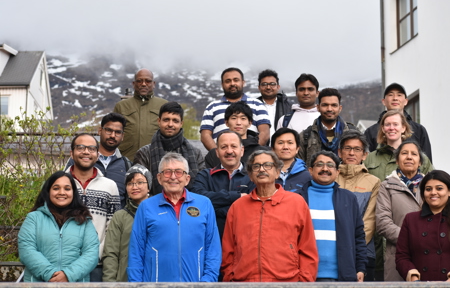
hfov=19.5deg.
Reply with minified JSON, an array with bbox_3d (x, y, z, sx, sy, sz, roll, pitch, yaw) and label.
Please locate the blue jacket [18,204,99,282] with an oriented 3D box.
[{"bbox_3d":[-0.953,0.673,7.538,0.470,0.680,0.320,0,-11,-2],"label":"blue jacket"}]

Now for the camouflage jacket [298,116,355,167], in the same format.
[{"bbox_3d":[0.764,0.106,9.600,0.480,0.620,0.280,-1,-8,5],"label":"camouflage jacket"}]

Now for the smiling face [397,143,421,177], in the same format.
[{"bbox_3d":[1.139,0.096,8.150,0.155,0.215,0.185,-1,-14,8],"label":"smiling face"}]

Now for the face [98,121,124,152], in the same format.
[{"bbox_3d":[-0.765,-0.051,8.850,0.168,0.220,0.190,10,-9,-12],"label":"face"}]

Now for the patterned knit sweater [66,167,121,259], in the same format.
[{"bbox_3d":[-0.876,0.468,8.241,0.460,0.650,0.280,0,-10,0],"label":"patterned knit sweater"}]

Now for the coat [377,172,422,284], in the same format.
[{"bbox_3d":[1.175,0.594,8.322,0.480,0.850,0.300,0,-10,0],"label":"coat"}]

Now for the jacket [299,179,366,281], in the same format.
[{"bbox_3d":[0.642,0.552,8.300,0.530,0.650,0.300,-2,-9,10],"label":"jacket"}]

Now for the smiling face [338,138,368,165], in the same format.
[{"bbox_3d":[0.847,0.046,8.650,0.180,0.190,0.160,-1,-4,9],"label":"smiling face"}]

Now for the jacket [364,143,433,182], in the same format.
[{"bbox_3d":[1.230,0.325,9.200,0.500,0.650,0.300,-2,-9,12],"label":"jacket"}]

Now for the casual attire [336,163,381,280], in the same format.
[{"bbox_3d":[0.811,0.484,8.284,0.450,0.720,0.280,0,-10,0],"label":"casual attire"}]

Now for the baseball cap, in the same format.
[{"bbox_3d":[1.293,-0.412,9.950,0.178,0.120,0.240,-1,-15,4],"label":"baseball cap"}]

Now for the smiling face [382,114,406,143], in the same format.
[{"bbox_3d":[1.188,-0.109,9.200,0.160,0.190,0.150,-1,-4,9],"label":"smiling face"}]

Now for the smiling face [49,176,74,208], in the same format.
[{"bbox_3d":[-0.970,0.288,7.800,0.150,0.190,0.150,0,-4,-6],"label":"smiling face"}]

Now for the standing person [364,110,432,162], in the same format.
[{"bbox_3d":[1.183,0.575,8.850,0.480,1.650,0.320,0,-10,0],"label":"standing person"}]

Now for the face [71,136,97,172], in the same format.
[{"bbox_3d":[-0.896,0.054,8.400,0.178,0.235,0.200,5,-9,-5],"label":"face"}]

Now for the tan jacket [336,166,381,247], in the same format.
[{"bbox_3d":[0.837,0.417,8.750,0.460,0.650,0.280,-1,-8,9],"label":"tan jacket"}]

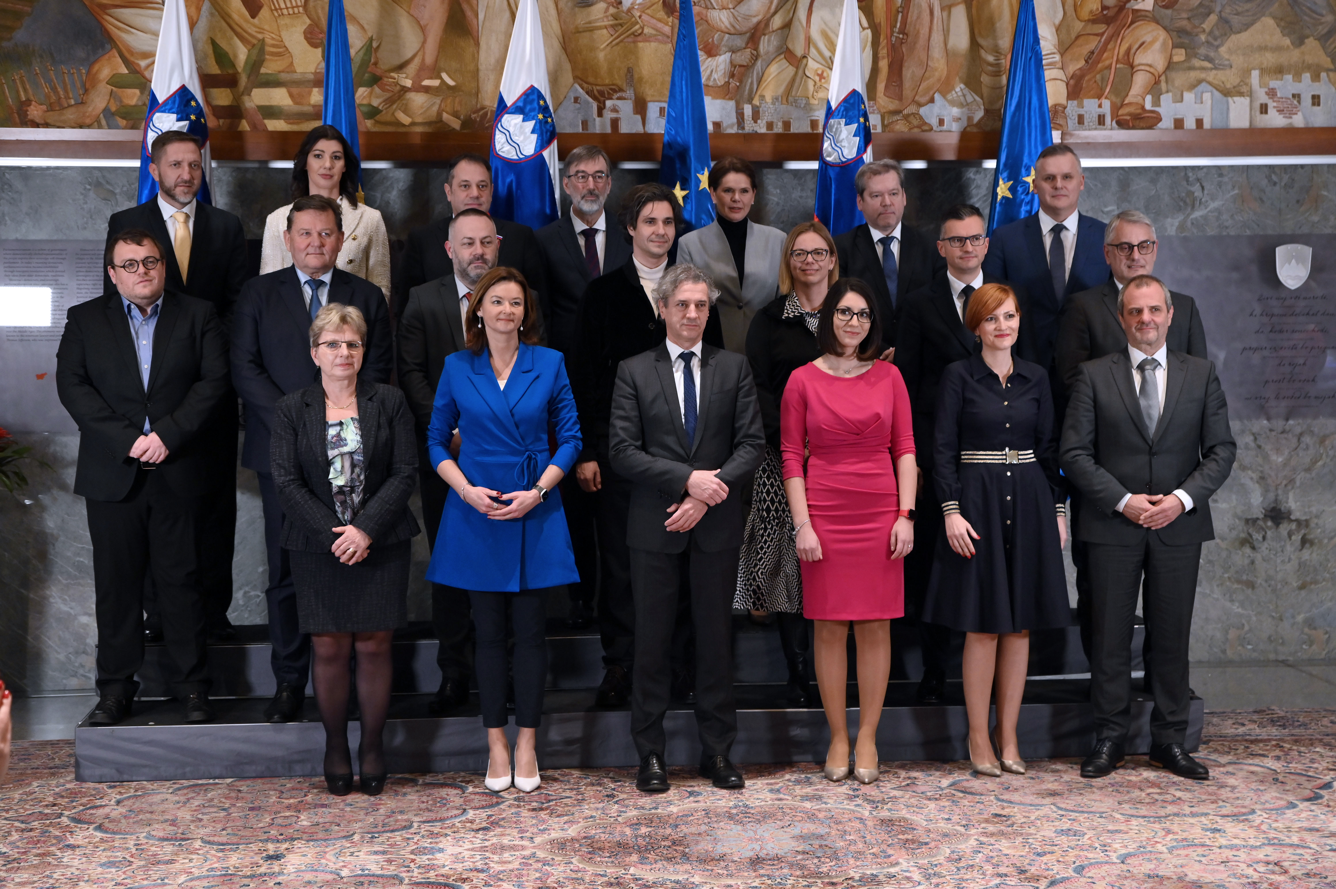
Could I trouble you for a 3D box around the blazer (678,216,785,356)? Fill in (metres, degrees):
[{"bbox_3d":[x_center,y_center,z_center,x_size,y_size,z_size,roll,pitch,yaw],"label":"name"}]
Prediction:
[{"bbox_3d":[0.260,-0.529,8.672,0.460,0.700,0.270,-1,3,-12],"label":"blazer"}]

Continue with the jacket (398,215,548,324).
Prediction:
[{"bbox_3d":[-0.748,-0.513,8.554,0.570,0.740,0.310,-1,3,-9],"label":"jacket"}]

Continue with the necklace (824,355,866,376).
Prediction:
[{"bbox_3d":[0.615,-0.283,7.740,0.145,0.085,0.125,-1,4,-4],"label":"necklace"}]

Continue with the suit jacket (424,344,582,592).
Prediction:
[{"bbox_3d":[-0.560,0.076,7.560,0.530,0.840,0.360,-1,3,-4],"label":"suit jacket"}]

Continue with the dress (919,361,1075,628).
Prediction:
[{"bbox_3d":[1.159,0.172,7.870,0.480,0.960,0.360,-1,4,-10],"label":"dress"}]

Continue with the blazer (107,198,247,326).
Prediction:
[{"bbox_3d":[-1.891,-0.573,8.570,0.560,0.760,0.330,-1,3,-12],"label":"blazer"}]

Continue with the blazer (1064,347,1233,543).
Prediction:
[{"bbox_3d":[1.659,0.009,7.690,0.590,0.680,0.370,0,3,7],"label":"blazer"}]

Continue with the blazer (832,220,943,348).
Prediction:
[{"bbox_3d":[0.862,-0.499,8.733,0.540,0.740,0.310,-1,3,-13],"label":"blazer"}]

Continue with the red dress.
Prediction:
[{"bbox_3d":[0.619,0.155,7.670,0.460,0.890,0.310,-1,3,-1],"label":"red dress"}]

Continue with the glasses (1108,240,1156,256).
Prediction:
[{"bbox_3d":[1.697,-0.720,8.140,0.145,0.050,0.145,-1,3,-9],"label":"glasses"}]

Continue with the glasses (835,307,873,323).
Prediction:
[{"bbox_3d":[0.645,-0.447,7.708,0.136,0.046,0.140,8,3,3],"label":"glasses"}]

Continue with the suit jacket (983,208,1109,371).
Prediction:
[{"bbox_3d":[1.518,-0.537,8.780,0.570,0.760,0.330,0,3,4],"label":"suit jacket"}]

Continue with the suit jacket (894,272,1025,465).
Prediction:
[{"bbox_3d":[1.085,-0.272,8.230,0.490,0.740,0.290,-1,4,-4],"label":"suit jacket"}]

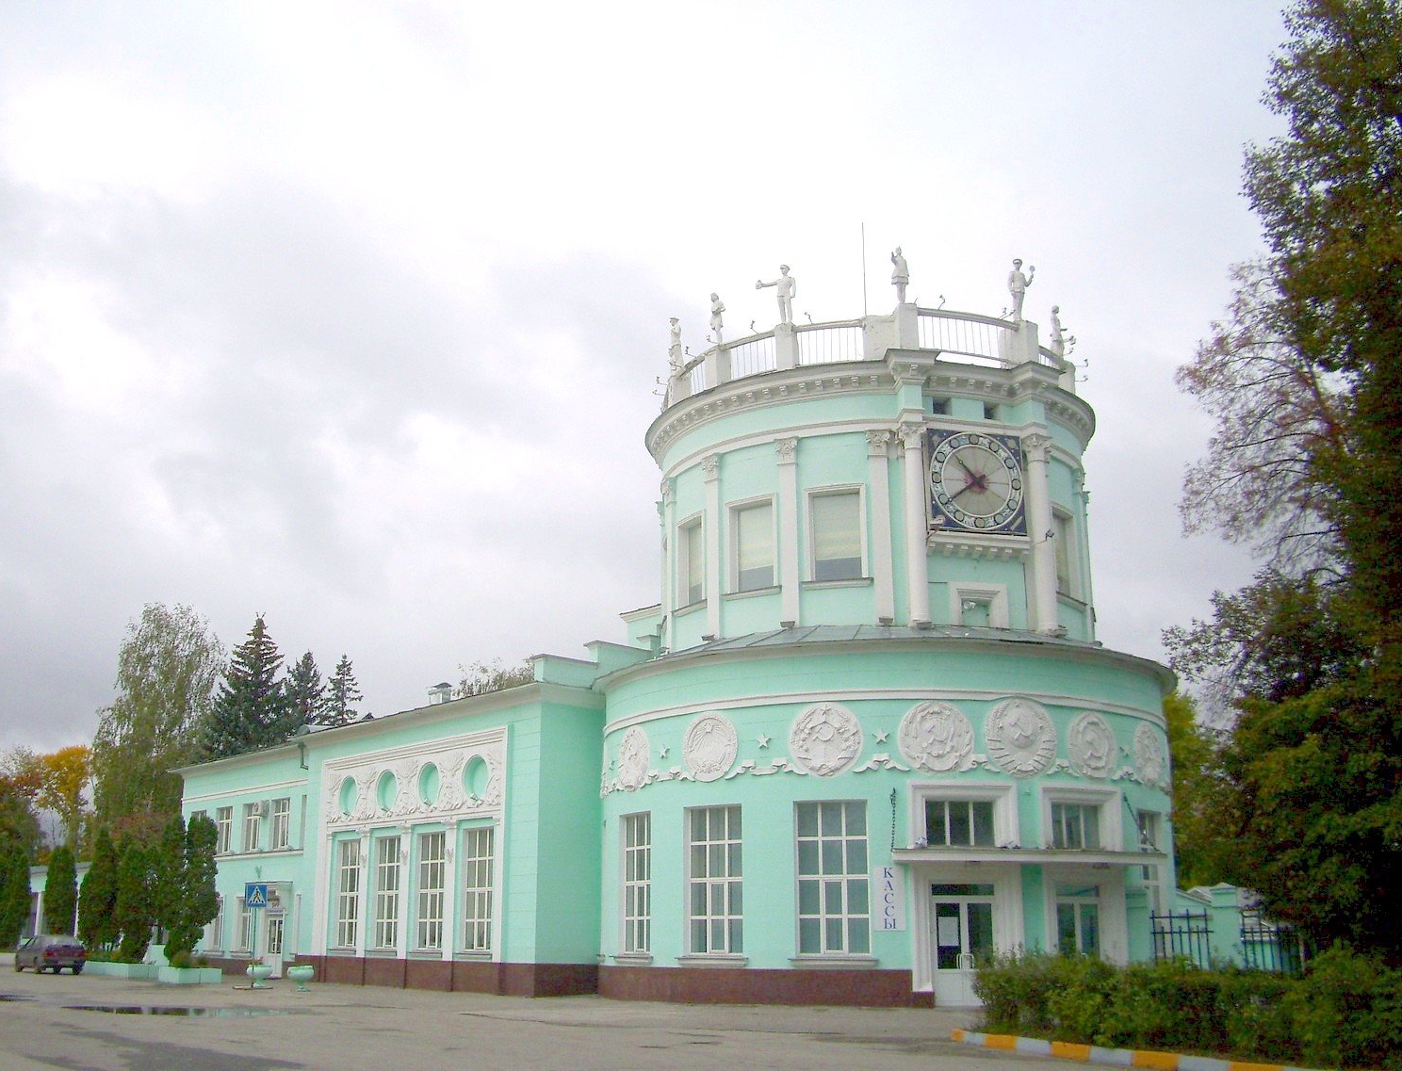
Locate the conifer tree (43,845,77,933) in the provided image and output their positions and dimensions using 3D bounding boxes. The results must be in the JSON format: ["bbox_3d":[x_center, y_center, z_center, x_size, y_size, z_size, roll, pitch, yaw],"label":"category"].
[{"bbox_3d":[-27.005,15.484,59.114,1.420,4.843,1.420,13,-20,-39],"label":"conifer tree"}]

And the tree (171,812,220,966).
[{"bbox_3d":[-16.695,11.664,46.220,1.500,4.966,1.500,13,-20,-39],"label":"tree"}]

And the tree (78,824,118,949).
[{"bbox_3d":[-23.728,14.177,55.277,1.500,5.327,1.500,13,-20,-39],"label":"tree"}]

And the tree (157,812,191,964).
[{"bbox_3d":[-16.853,11.460,45.452,1.350,4.671,1.350,0,-15,0],"label":"tree"}]

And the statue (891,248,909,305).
[{"bbox_3d":[5.301,-6.916,37.439,0.500,1.760,0.500,-3,-16,12],"label":"statue"}]

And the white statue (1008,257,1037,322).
[{"bbox_3d":[8.611,-6.609,37.852,0.780,1.950,0.500,7,-17,-24],"label":"white statue"}]

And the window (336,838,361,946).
[{"bbox_3d":[-11.003,11.248,44.032,0.220,3.274,1.550,13,-20,-39],"label":"window"}]

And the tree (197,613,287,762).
[{"bbox_3d":[-22.103,11.971,67.771,6.000,16.572,6.000,13,-20,-39],"label":"tree"}]

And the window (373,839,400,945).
[{"bbox_3d":[-9.172,10.450,41.055,0.220,3.200,1.500,13,-20,-39],"label":"window"}]

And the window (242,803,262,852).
[{"bbox_3d":[-16.238,10.616,50.996,0.220,1.778,1.436,13,-20,-39],"label":"window"}]

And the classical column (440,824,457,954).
[{"bbox_3d":[-6.688,9.661,38.029,0.320,3.550,0.500,13,-20,-39],"label":"classical column"}]

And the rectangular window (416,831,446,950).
[{"bbox_3d":[-7.558,9.946,39.241,0.220,3.200,1.500,13,-20,-39],"label":"rectangular window"}]

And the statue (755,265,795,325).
[{"bbox_3d":[2.054,-6.575,38.676,1.150,1.882,0.450,-7,-17,23],"label":"statue"}]

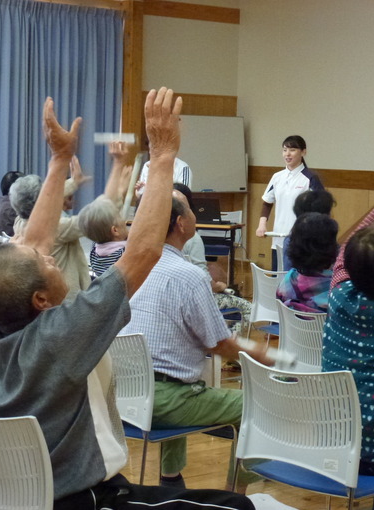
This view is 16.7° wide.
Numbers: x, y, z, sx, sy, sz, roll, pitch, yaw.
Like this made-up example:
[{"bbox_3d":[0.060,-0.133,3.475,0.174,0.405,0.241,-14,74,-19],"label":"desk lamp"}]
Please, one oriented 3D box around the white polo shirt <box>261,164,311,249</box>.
[{"bbox_3d":[0.761,-0.353,9.300,0.420,0.610,0.250,3,5,25],"label":"white polo shirt"}]

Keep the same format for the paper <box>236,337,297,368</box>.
[{"bbox_3d":[0.296,0.360,4.720,0.050,0.050,0.380,-2,10,-40],"label":"paper"}]

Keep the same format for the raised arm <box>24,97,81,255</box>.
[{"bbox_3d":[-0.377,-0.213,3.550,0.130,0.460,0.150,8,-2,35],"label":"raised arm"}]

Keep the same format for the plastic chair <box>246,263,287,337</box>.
[{"bbox_3d":[0.664,0.451,7.446,0.520,0.780,0.500,-3,6,-43],"label":"plastic chair"}]

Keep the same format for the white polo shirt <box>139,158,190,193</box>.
[{"bbox_3d":[-0.181,-0.464,10.300,0.440,0.640,0.260,3,5,22],"label":"white polo shirt"}]

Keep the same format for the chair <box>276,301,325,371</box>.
[{"bbox_3d":[0.681,0.592,5.592,0.520,0.780,0.500,-2,6,-40],"label":"chair"}]

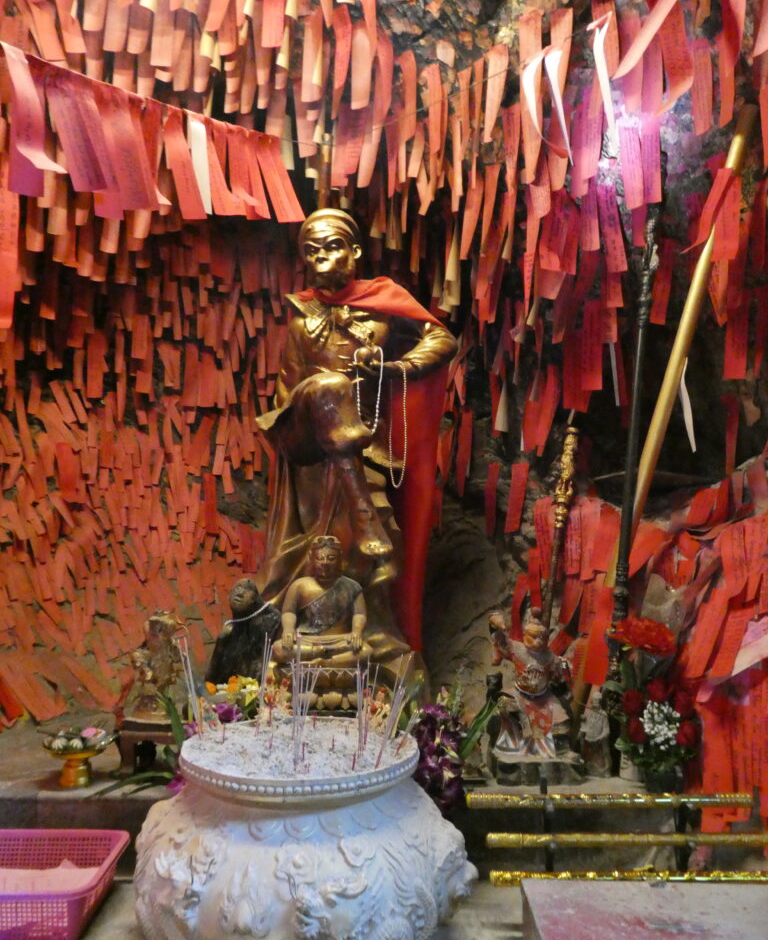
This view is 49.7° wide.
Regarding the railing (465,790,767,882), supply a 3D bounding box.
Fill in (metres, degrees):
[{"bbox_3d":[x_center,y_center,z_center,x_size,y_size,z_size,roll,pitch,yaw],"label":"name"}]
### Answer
[{"bbox_3d":[0.418,0.637,1.440,0.540,0.175,0.080,0,-3,0],"label":"railing"}]

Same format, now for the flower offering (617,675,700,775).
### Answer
[{"bbox_3d":[0.524,0.485,1.580,0.160,0.195,0.150,0,-3,0],"label":"flower offering"}]

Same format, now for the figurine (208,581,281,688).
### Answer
[{"bbox_3d":[-0.334,0.400,1.980,0.180,0.280,0.170,-2,-4,32],"label":"figurine"}]

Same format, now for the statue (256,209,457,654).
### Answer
[{"bbox_3d":[-0.071,-0.045,2.150,0.500,1.270,0.440,0,-3,8],"label":"statue"}]

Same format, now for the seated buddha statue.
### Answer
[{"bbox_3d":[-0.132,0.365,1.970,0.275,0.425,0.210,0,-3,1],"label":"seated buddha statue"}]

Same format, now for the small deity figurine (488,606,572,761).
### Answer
[{"bbox_3d":[0.286,0.419,1.620,0.165,0.310,0.125,0,-3,-8],"label":"small deity figurine"}]

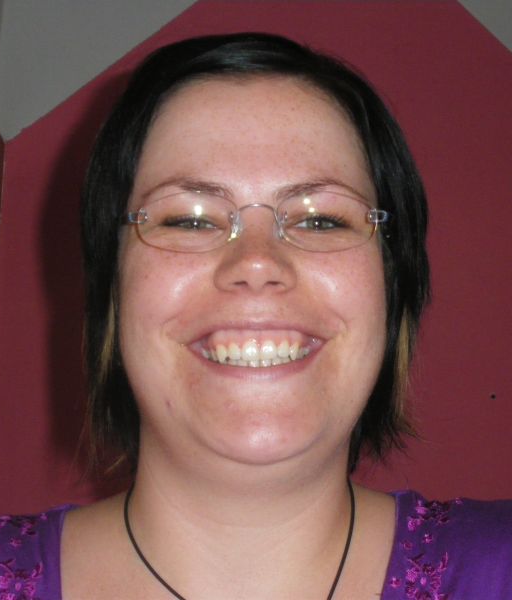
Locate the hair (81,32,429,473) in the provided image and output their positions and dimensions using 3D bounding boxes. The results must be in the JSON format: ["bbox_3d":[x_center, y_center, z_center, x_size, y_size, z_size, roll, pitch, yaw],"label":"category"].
[{"bbox_3d":[-0.001,-0.026,0.690,0.200,0.252,0.195,0,-6,0],"label":"hair"}]

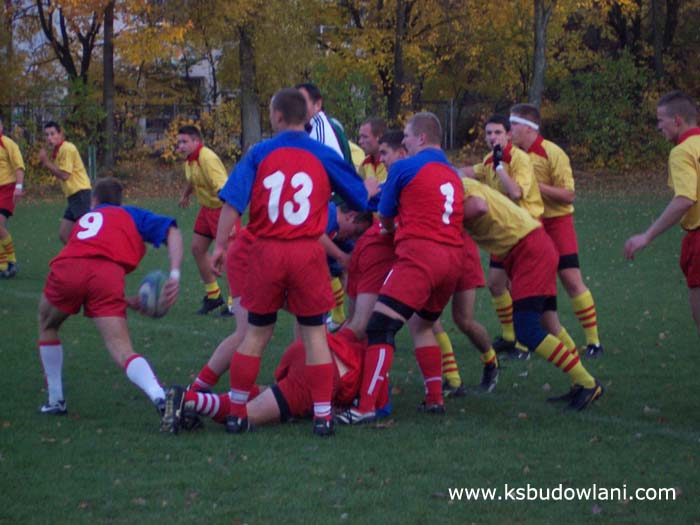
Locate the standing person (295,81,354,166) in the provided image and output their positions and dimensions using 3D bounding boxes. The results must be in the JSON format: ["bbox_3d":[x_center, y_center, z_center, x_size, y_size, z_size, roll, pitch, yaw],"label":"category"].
[{"bbox_3d":[-0.175,-0.183,17.010,0.500,1.850,0.580,-1,3,-18],"label":"standing person"}]

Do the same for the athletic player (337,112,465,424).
[{"bbox_3d":[0.279,0.001,14.766,0.620,1.680,0.640,2,3,38],"label":"athletic player"}]

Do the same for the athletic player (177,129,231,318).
[{"bbox_3d":[-1.272,-0.395,23.507,0.540,1.650,0.550,2,3,35],"label":"athletic player"}]

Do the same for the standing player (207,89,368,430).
[{"bbox_3d":[-0.326,-0.020,13.914,0.800,1.800,0.500,0,3,5],"label":"standing player"}]

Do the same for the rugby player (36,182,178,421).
[{"bbox_3d":[-1.363,0.164,15.124,0.780,1.320,0.750,0,3,10],"label":"rugby player"}]

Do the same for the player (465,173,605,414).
[{"bbox_3d":[1.002,0.145,15.423,0.950,1.330,0.600,0,3,4],"label":"player"}]

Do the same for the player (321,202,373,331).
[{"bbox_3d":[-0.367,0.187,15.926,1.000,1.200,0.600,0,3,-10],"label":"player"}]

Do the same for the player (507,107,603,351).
[{"bbox_3d":[1.463,-0.242,18.909,0.570,1.780,0.530,-1,3,-22],"label":"player"}]

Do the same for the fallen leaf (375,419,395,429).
[{"bbox_3d":[0.183,0.848,14.155,0.105,0.042,0.090,0,3,0],"label":"fallen leaf"}]

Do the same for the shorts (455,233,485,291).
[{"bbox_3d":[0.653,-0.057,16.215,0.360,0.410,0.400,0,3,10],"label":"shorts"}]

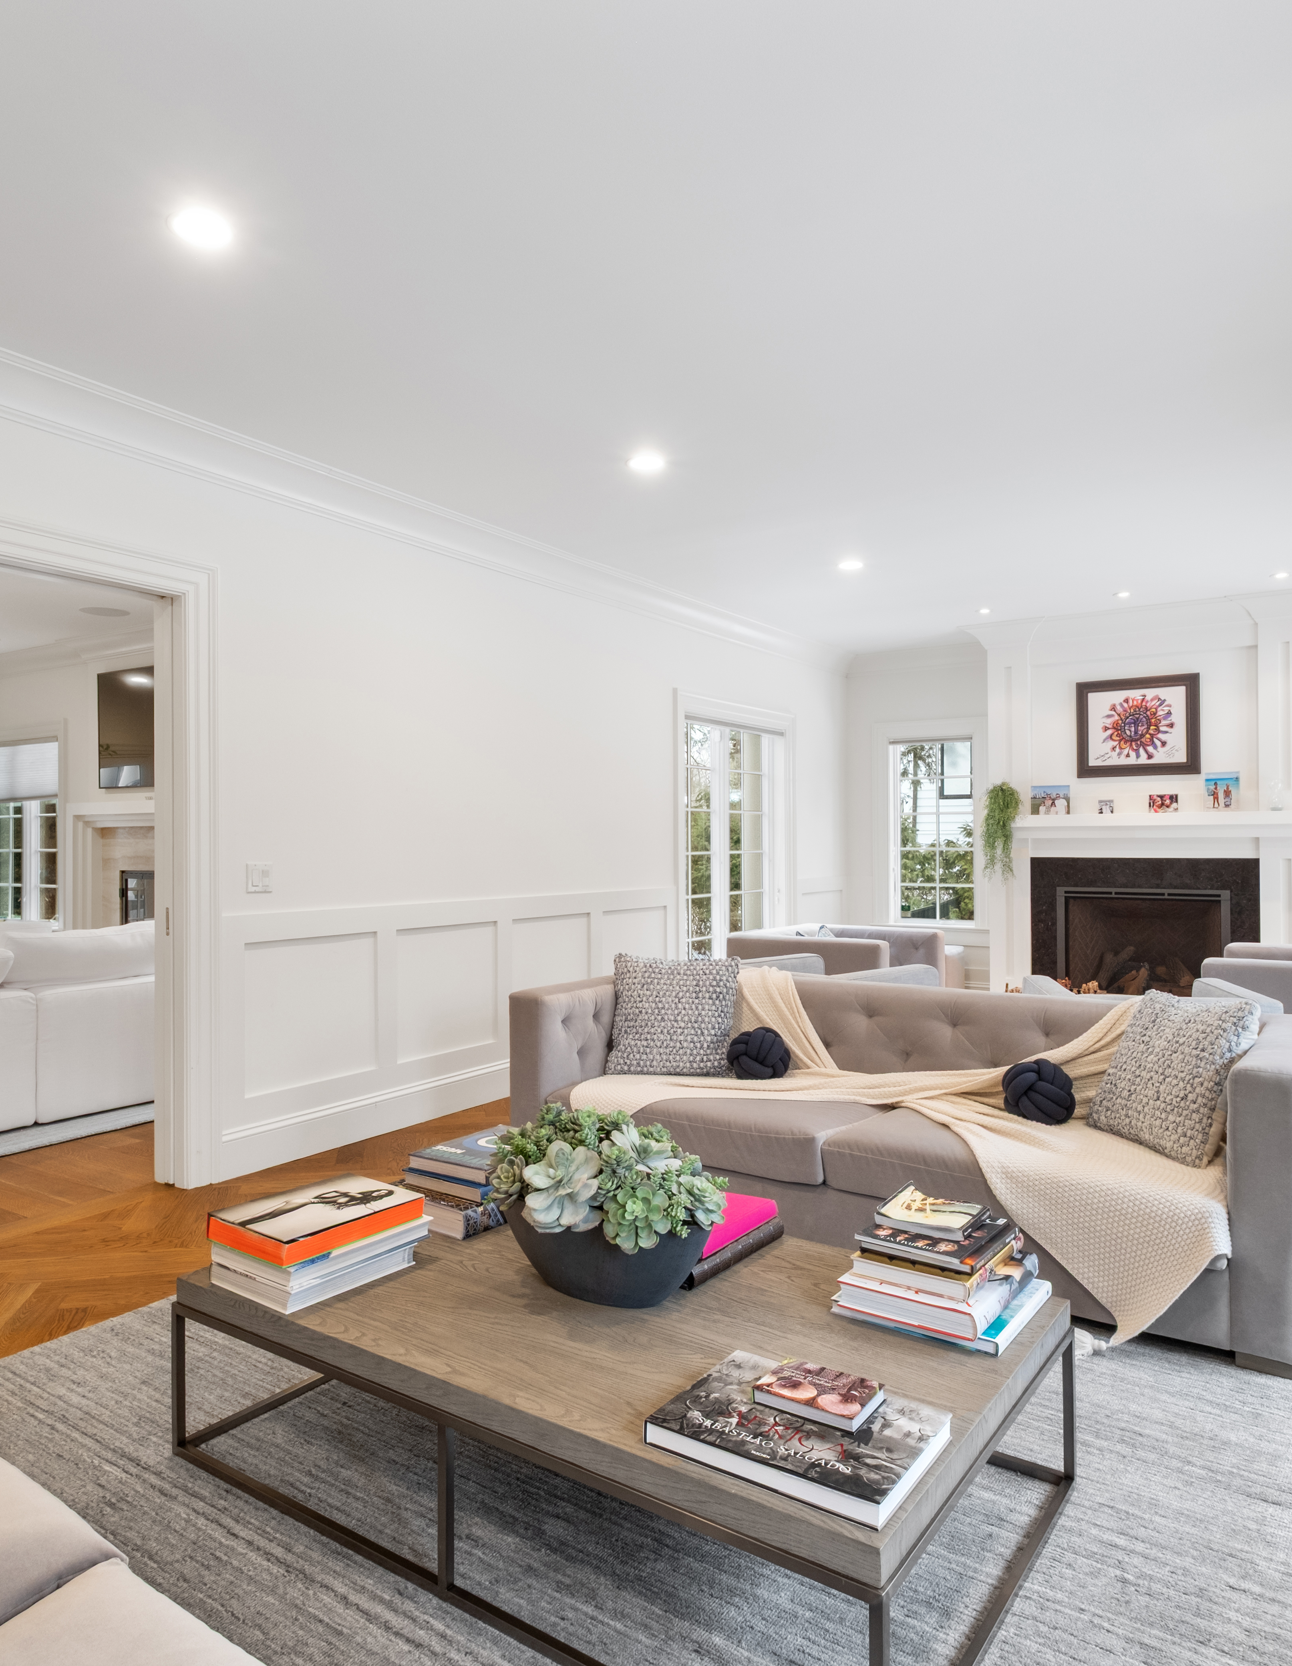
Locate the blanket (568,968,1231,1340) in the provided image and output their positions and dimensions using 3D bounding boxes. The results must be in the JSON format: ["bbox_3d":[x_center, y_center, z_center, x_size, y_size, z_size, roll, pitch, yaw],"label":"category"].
[{"bbox_3d":[0.803,0.907,3.497,2.120,0.730,1.020,0,0,35],"label":"blanket"}]

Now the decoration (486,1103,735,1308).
[{"bbox_3d":[-0.082,0.764,2.146,0.510,0.335,0.340,0,0,35],"label":"decoration"}]

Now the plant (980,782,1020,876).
[{"bbox_3d":[2.434,-0.031,7.145,0.280,0.670,0.250,0,0,35],"label":"plant"}]

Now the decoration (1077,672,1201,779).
[{"bbox_3d":[3.208,-0.686,6.791,0.735,0.640,0.045,0,0,35],"label":"decoration"}]

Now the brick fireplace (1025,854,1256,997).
[{"bbox_3d":[3.282,0.741,6.877,1.360,1.136,0.300,0,0,35],"label":"brick fireplace"}]

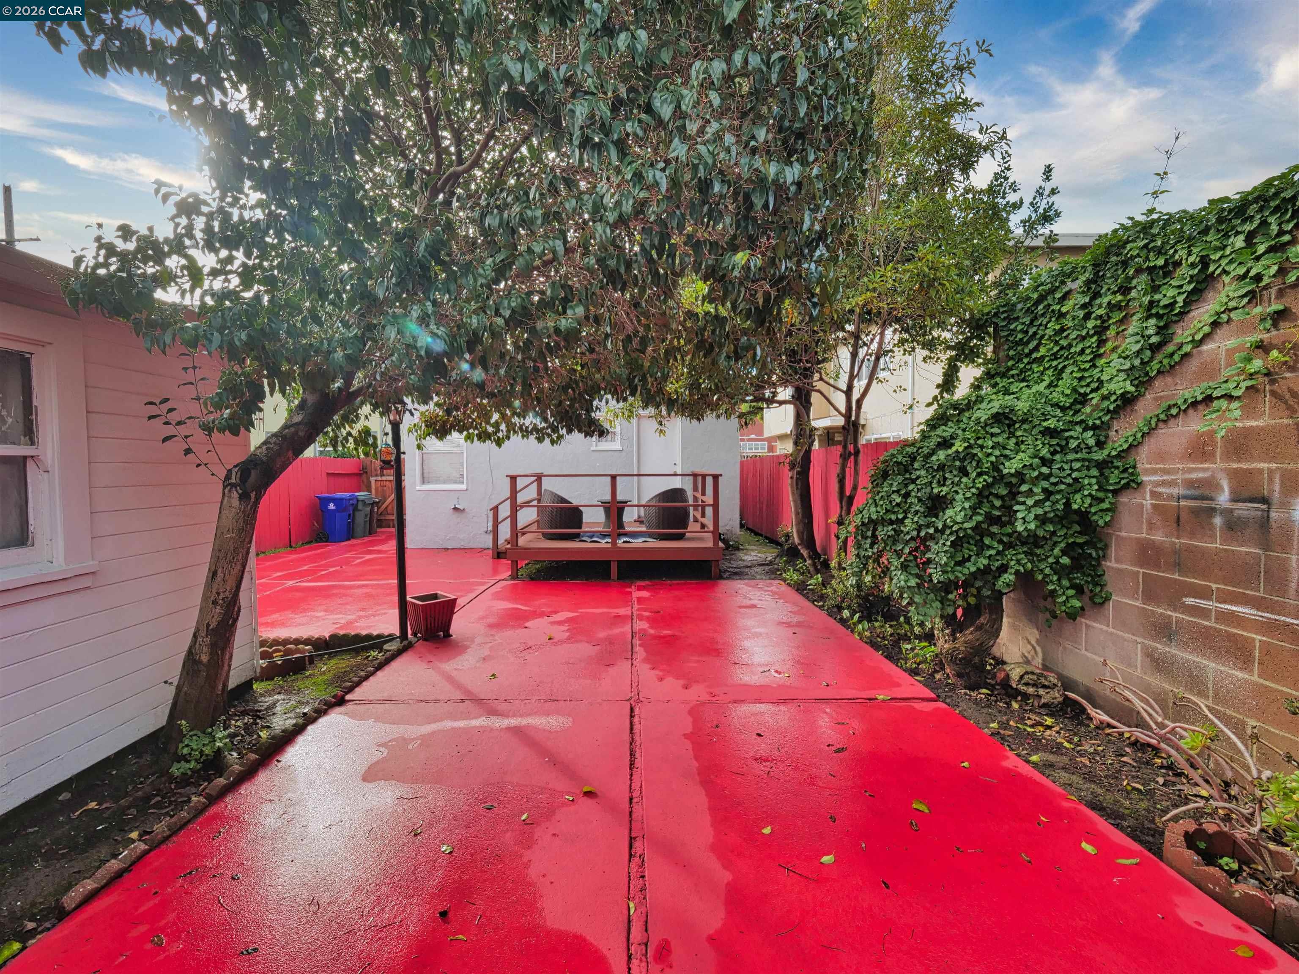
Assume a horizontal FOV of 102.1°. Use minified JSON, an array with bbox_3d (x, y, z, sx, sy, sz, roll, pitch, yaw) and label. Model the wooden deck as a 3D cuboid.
[{"bbox_3d":[-0.840,0.555,9.420,3.780,1.550,3.400,0,2,-2],"label":"wooden deck"}]

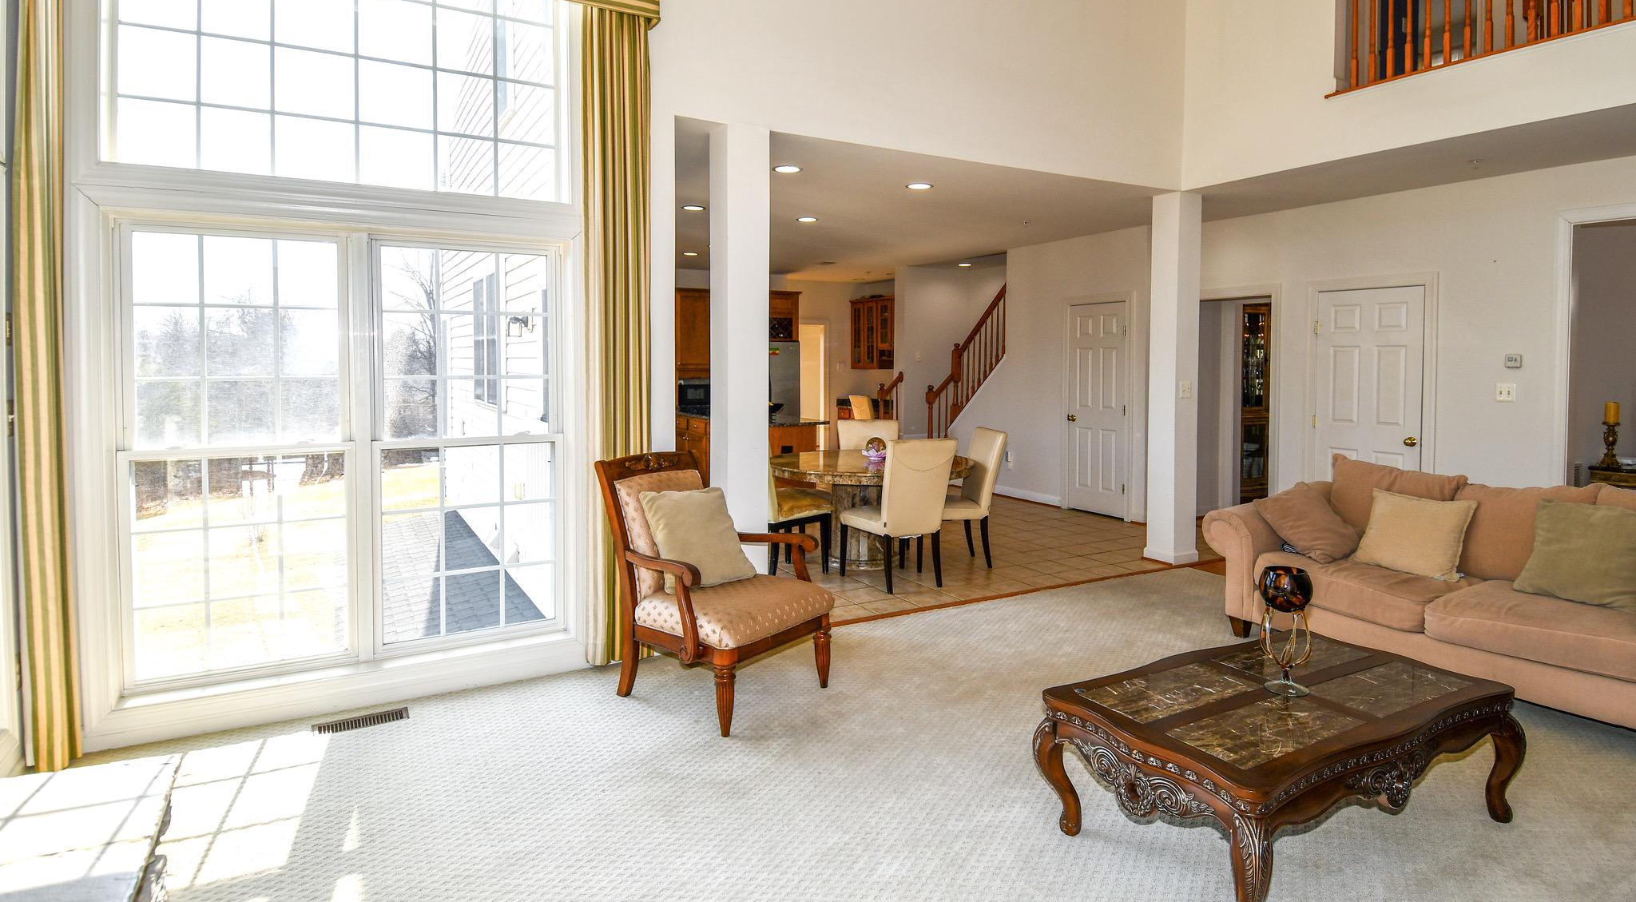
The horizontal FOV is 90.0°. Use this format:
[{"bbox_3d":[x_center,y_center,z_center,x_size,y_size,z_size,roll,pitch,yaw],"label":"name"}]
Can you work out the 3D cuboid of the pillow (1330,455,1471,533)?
[{"bbox_3d":[3.142,0.326,4.507,0.200,0.480,0.660,14,-2,-29],"label":"pillow"}]

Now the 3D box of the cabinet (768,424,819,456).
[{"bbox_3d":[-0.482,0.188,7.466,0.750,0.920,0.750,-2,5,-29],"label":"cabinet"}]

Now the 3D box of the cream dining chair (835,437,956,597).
[{"bbox_3d":[0.530,0.388,5.534,0.480,0.990,0.610,-2,5,-29],"label":"cream dining chair"}]

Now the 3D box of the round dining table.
[{"bbox_3d":[0.404,0.450,6.028,1.490,0.745,1.490,0,5,0],"label":"round dining table"}]

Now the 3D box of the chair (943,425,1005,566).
[{"bbox_3d":[0.992,0.331,5.981,0.620,1.000,0.480,-1,5,-12],"label":"chair"}]

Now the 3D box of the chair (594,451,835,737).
[{"bbox_3d":[-0.460,0.586,3.751,0.860,1.020,0.700,4,6,39],"label":"chair"}]

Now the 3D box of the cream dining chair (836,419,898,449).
[{"bbox_3d":[0.458,0.270,6.520,0.480,0.990,0.610,-1,5,-9],"label":"cream dining chair"}]

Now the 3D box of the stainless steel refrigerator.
[{"bbox_3d":[-0.790,-0.521,10.600,0.910,1.770,0.760,-2,5,-29],"label":"stainless steel refrigerator"}]

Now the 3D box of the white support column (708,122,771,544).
[{"bbox_3d":[-0.423,-0.364,4.463,0.270,2.740,0.270,-2,5,-29],"label":"white support column"}]

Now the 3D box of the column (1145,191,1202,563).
[{"bbox_3d":[2.674,-0.552,6.146,0.270,2.740,0.270,-2,5,-29],"label":"column"}]

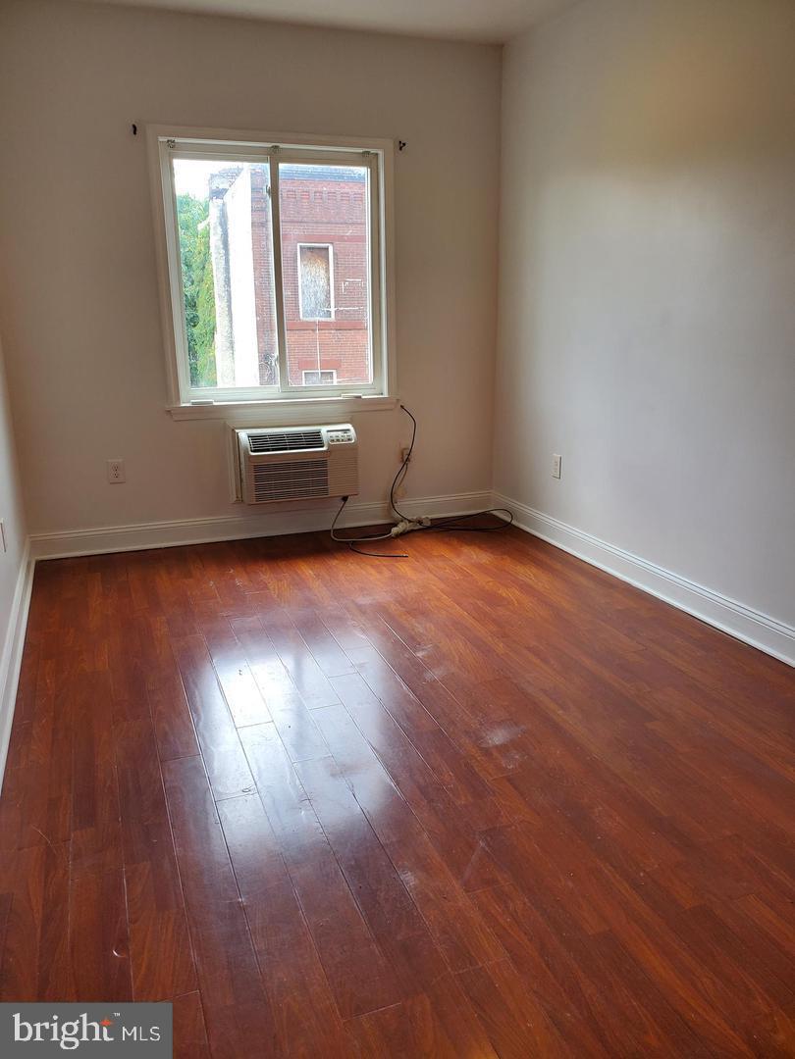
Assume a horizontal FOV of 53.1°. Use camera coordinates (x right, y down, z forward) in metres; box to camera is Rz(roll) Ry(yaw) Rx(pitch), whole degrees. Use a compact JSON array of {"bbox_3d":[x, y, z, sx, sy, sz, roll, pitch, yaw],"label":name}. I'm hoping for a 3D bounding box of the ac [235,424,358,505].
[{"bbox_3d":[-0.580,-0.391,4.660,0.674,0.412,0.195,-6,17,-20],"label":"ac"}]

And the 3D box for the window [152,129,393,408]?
[{"bbox_3d":[-0.645,-1.423,4.474,1.283,1.403,0.100,-6,17,-20],"label":"window"}]

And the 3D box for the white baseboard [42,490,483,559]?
[{"bbox_3d":[-0.682,-0.038,4.812,2.797,0.145,0.028,-6,17,-20],"label":"white baseboard"}]

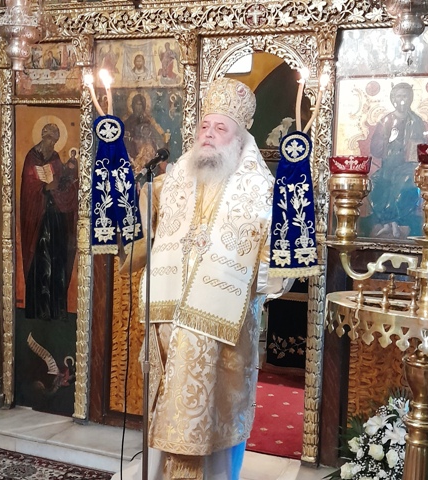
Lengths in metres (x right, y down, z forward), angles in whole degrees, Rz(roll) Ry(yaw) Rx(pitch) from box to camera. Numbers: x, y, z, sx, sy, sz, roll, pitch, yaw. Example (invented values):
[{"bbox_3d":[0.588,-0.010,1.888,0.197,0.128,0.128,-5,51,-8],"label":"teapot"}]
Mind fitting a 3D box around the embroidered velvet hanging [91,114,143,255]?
[{"bbox_3d":[-0.395,-0.225,2.020,0.205,0.565,0.080,0,6,-4],"label":"embroidered velvet hanging"}]

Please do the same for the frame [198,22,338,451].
[{"bbox_3d":[0.236,0.055,2.565,0.685,2.146,0.130,4,6,15],"label":"frame"}]

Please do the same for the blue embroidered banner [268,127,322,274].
[{"bbox_3d":[0.300,-0.132,1.860,0.195,0.550,0.080,1,6,13],"label":"blue embroidered banner"}]

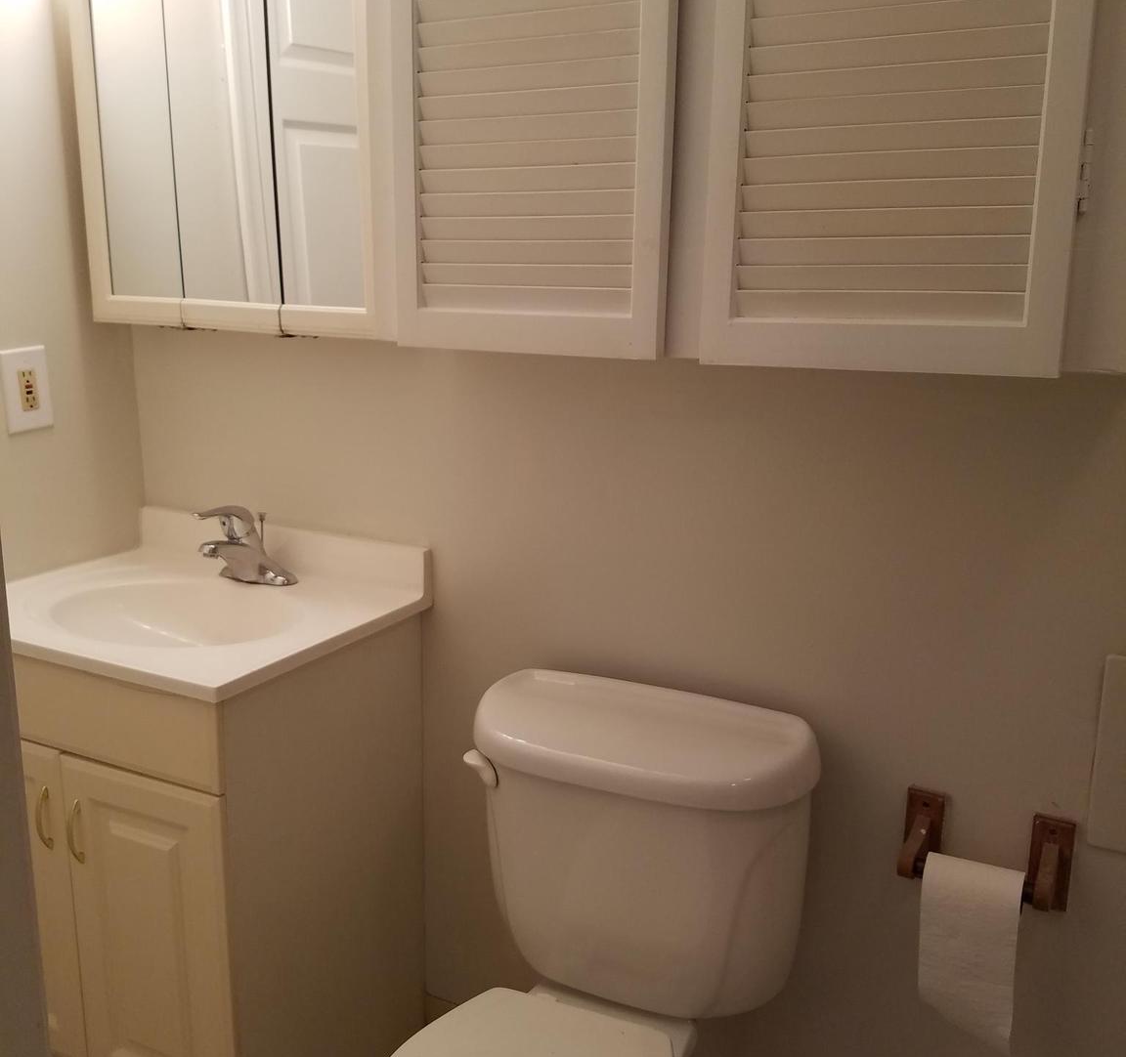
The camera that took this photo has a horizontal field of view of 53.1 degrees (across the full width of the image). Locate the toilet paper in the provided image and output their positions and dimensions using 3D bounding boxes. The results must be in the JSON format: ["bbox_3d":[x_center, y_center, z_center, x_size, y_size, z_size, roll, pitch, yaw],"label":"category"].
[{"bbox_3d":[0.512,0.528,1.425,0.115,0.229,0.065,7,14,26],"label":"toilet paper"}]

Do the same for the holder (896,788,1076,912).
[{"bbox_3d":[0.528,0.428,1.427,0.204,0.122,0.104,7,14,26],"label":"holder"}]

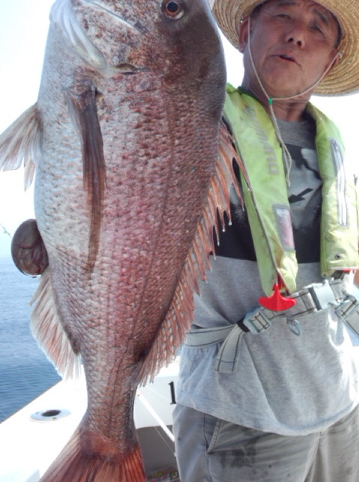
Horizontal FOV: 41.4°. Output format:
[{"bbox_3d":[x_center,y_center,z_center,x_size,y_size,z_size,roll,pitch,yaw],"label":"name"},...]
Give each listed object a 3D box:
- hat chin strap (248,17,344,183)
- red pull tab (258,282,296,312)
[{"bbox_3d":[0.197,-0.245,0.800,0.160,0.290,0.100,0,-2,7],"label":"hat chin strap"},{"bbox_3d":[0.173,0.098,0.840,0.066,0.051,0.014,0,-2,6],"label":"red pull tab"}]

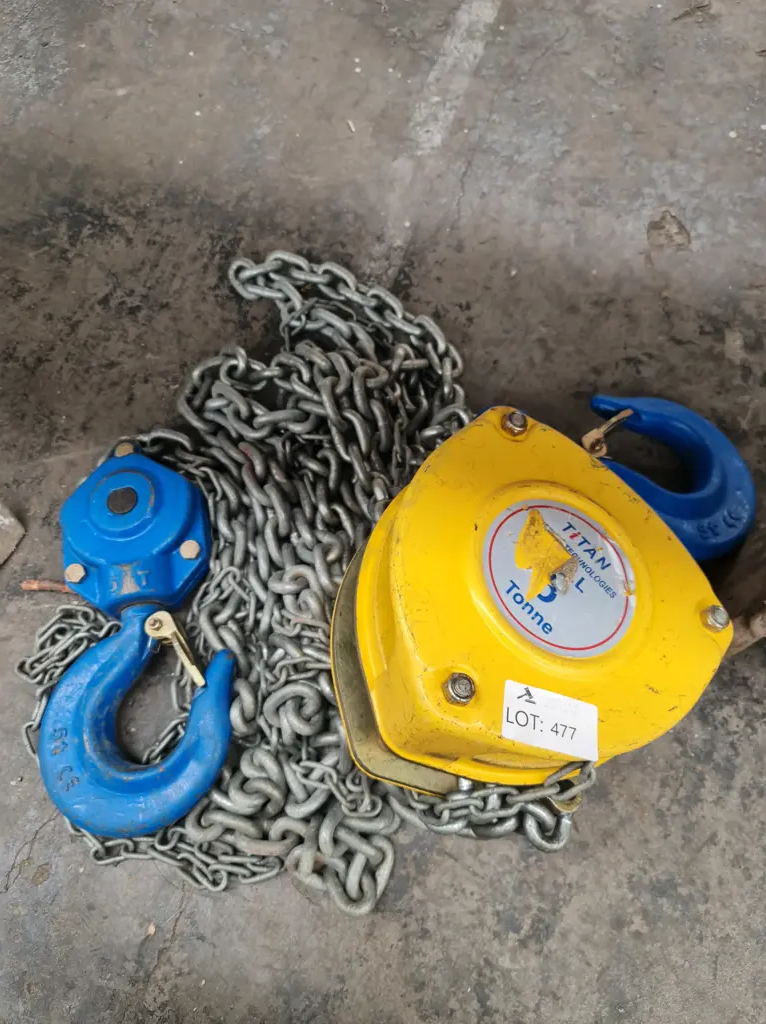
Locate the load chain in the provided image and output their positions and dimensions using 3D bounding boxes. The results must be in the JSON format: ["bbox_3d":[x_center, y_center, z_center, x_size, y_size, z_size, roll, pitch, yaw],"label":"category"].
[{"bbox_3d":[-0.070,-0.008,0.618,0.430,0.110,0.590,4,65,0],"label":"load chain"}]

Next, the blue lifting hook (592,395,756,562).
[{"bbox_3d":[0.221,-0.025,0.602,0.176,0.040,0.144,9,55,-20],"label":"blue lifting hook"}]

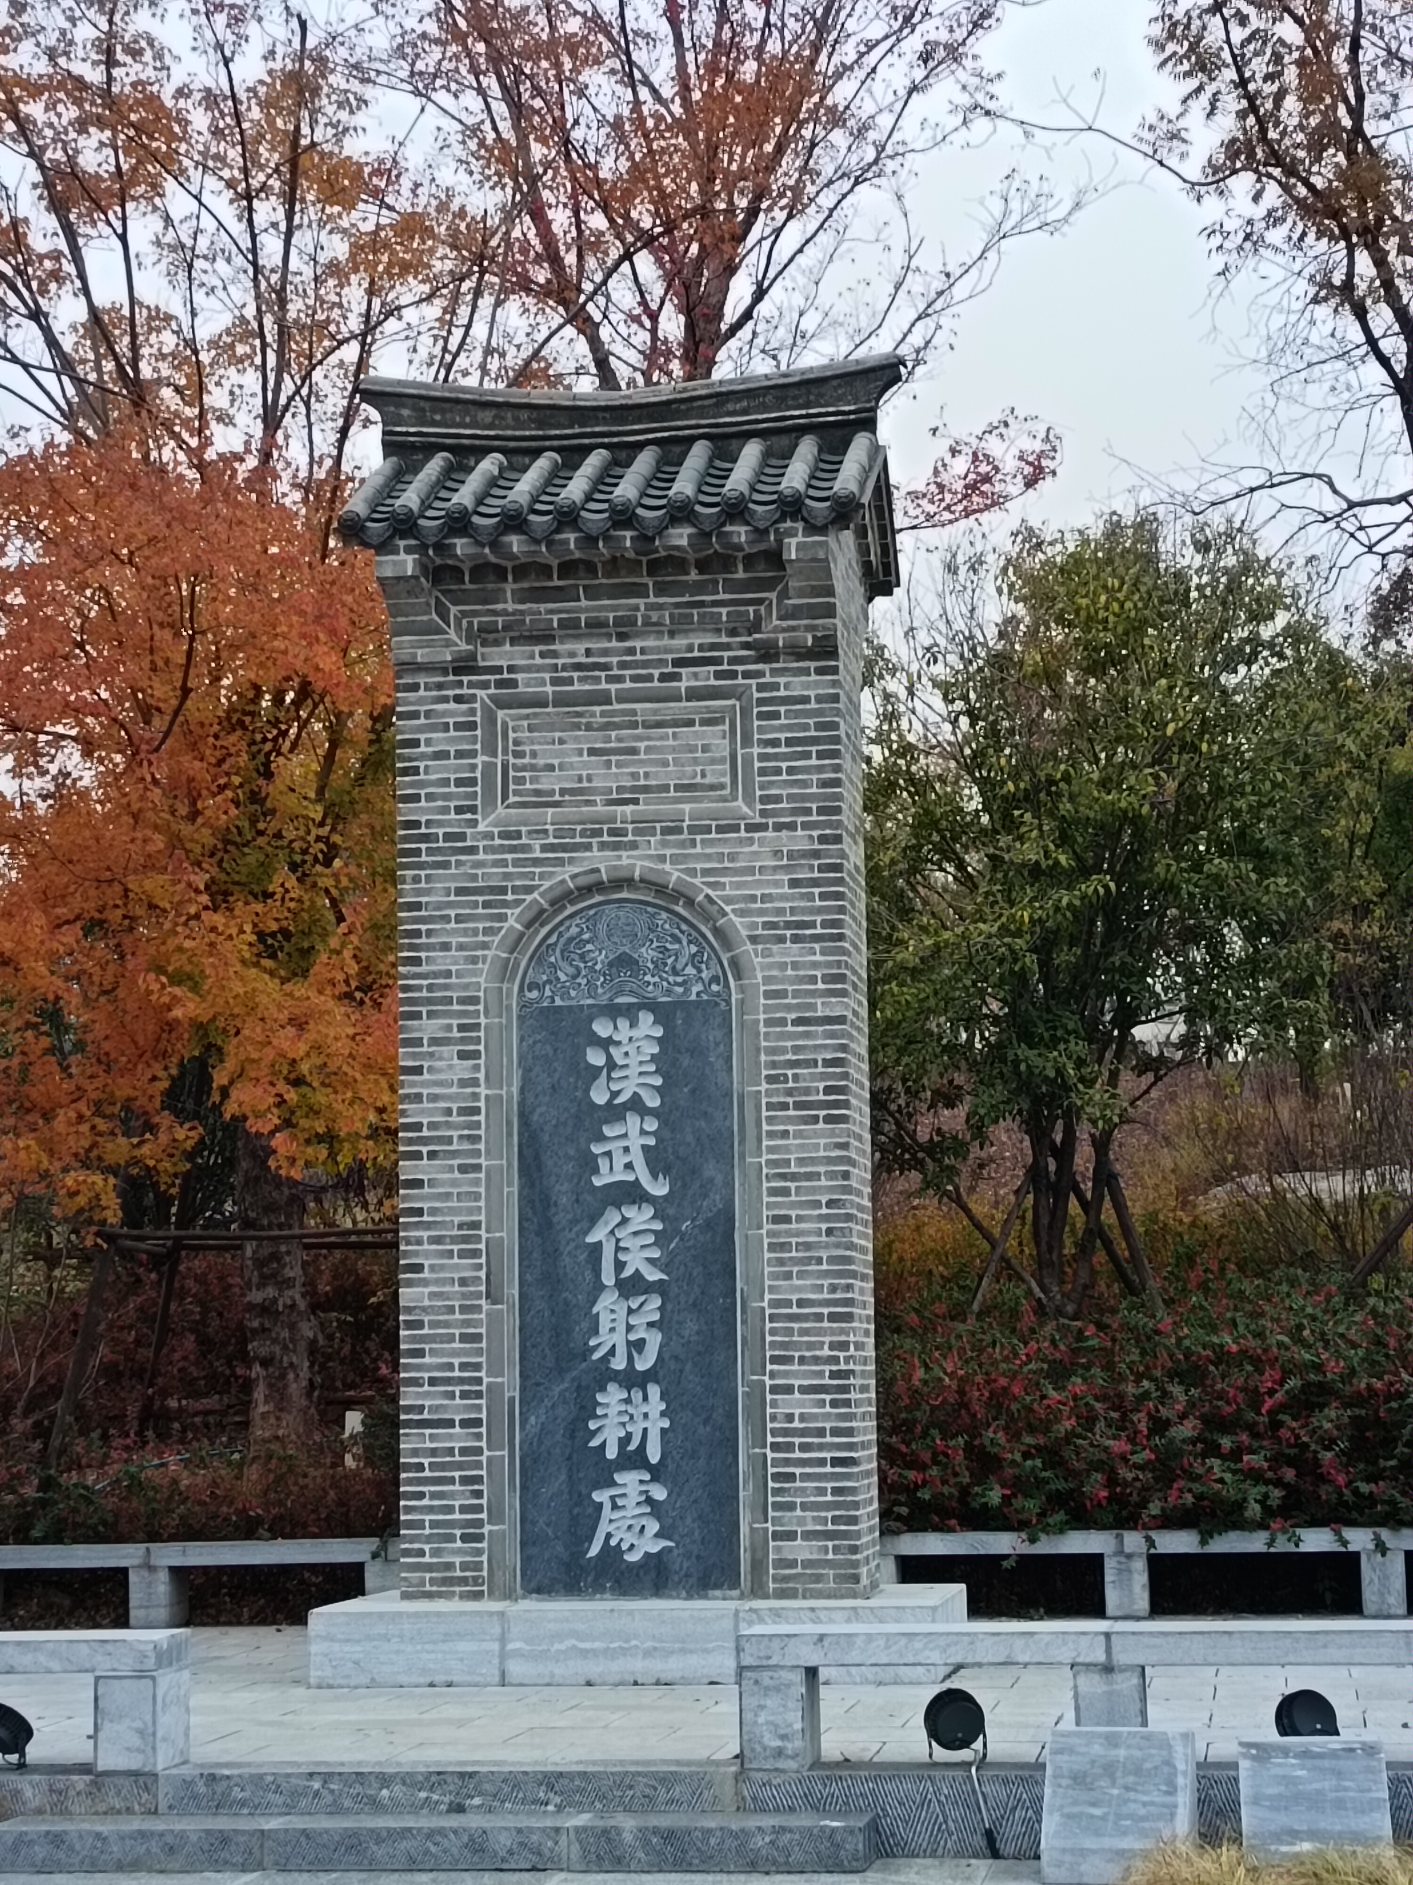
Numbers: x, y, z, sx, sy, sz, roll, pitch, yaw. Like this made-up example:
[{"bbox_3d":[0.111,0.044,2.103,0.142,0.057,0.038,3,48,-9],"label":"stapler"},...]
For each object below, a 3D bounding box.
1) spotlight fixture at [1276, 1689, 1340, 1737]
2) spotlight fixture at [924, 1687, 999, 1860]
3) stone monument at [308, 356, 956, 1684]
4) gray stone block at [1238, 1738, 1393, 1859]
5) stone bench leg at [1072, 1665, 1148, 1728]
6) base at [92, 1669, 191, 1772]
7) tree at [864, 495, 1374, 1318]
[{"bbox_3d":[1.987,2.585,12.206,0.195,0.250,0.210,0,-7,-9],"label":"spotlight fixture"},{"bbox_3d":[0.848,2.752,12.315,0.225,0.540,0.300,-1,-7,-3],"label":"spotlight fixture"},{"bbox_3d":[-0.284,0.271,16.789,2.690,5.960,1.690,-2,-7,8],"label":"stone monument"},{"bbox_3d":[1.917,2.724,11.636,0.455,0.407,0.420,-2,-7,8],"label":"gray stone block"},{"bbox_3d":[1.348,2.560,12.301,0.220,0.342,0.380,-2,-7,8],"label":"stone bench leg"},{"bbox_3d":[-1.941,2.667,12.759,0.219,0.342,0.380,-2,-7,8],"label":"base"},{"bbox_3d":[2.493,-0.146,23.349,3.288,5.194,3.088,-2,-7,8],"label":"tree"}]

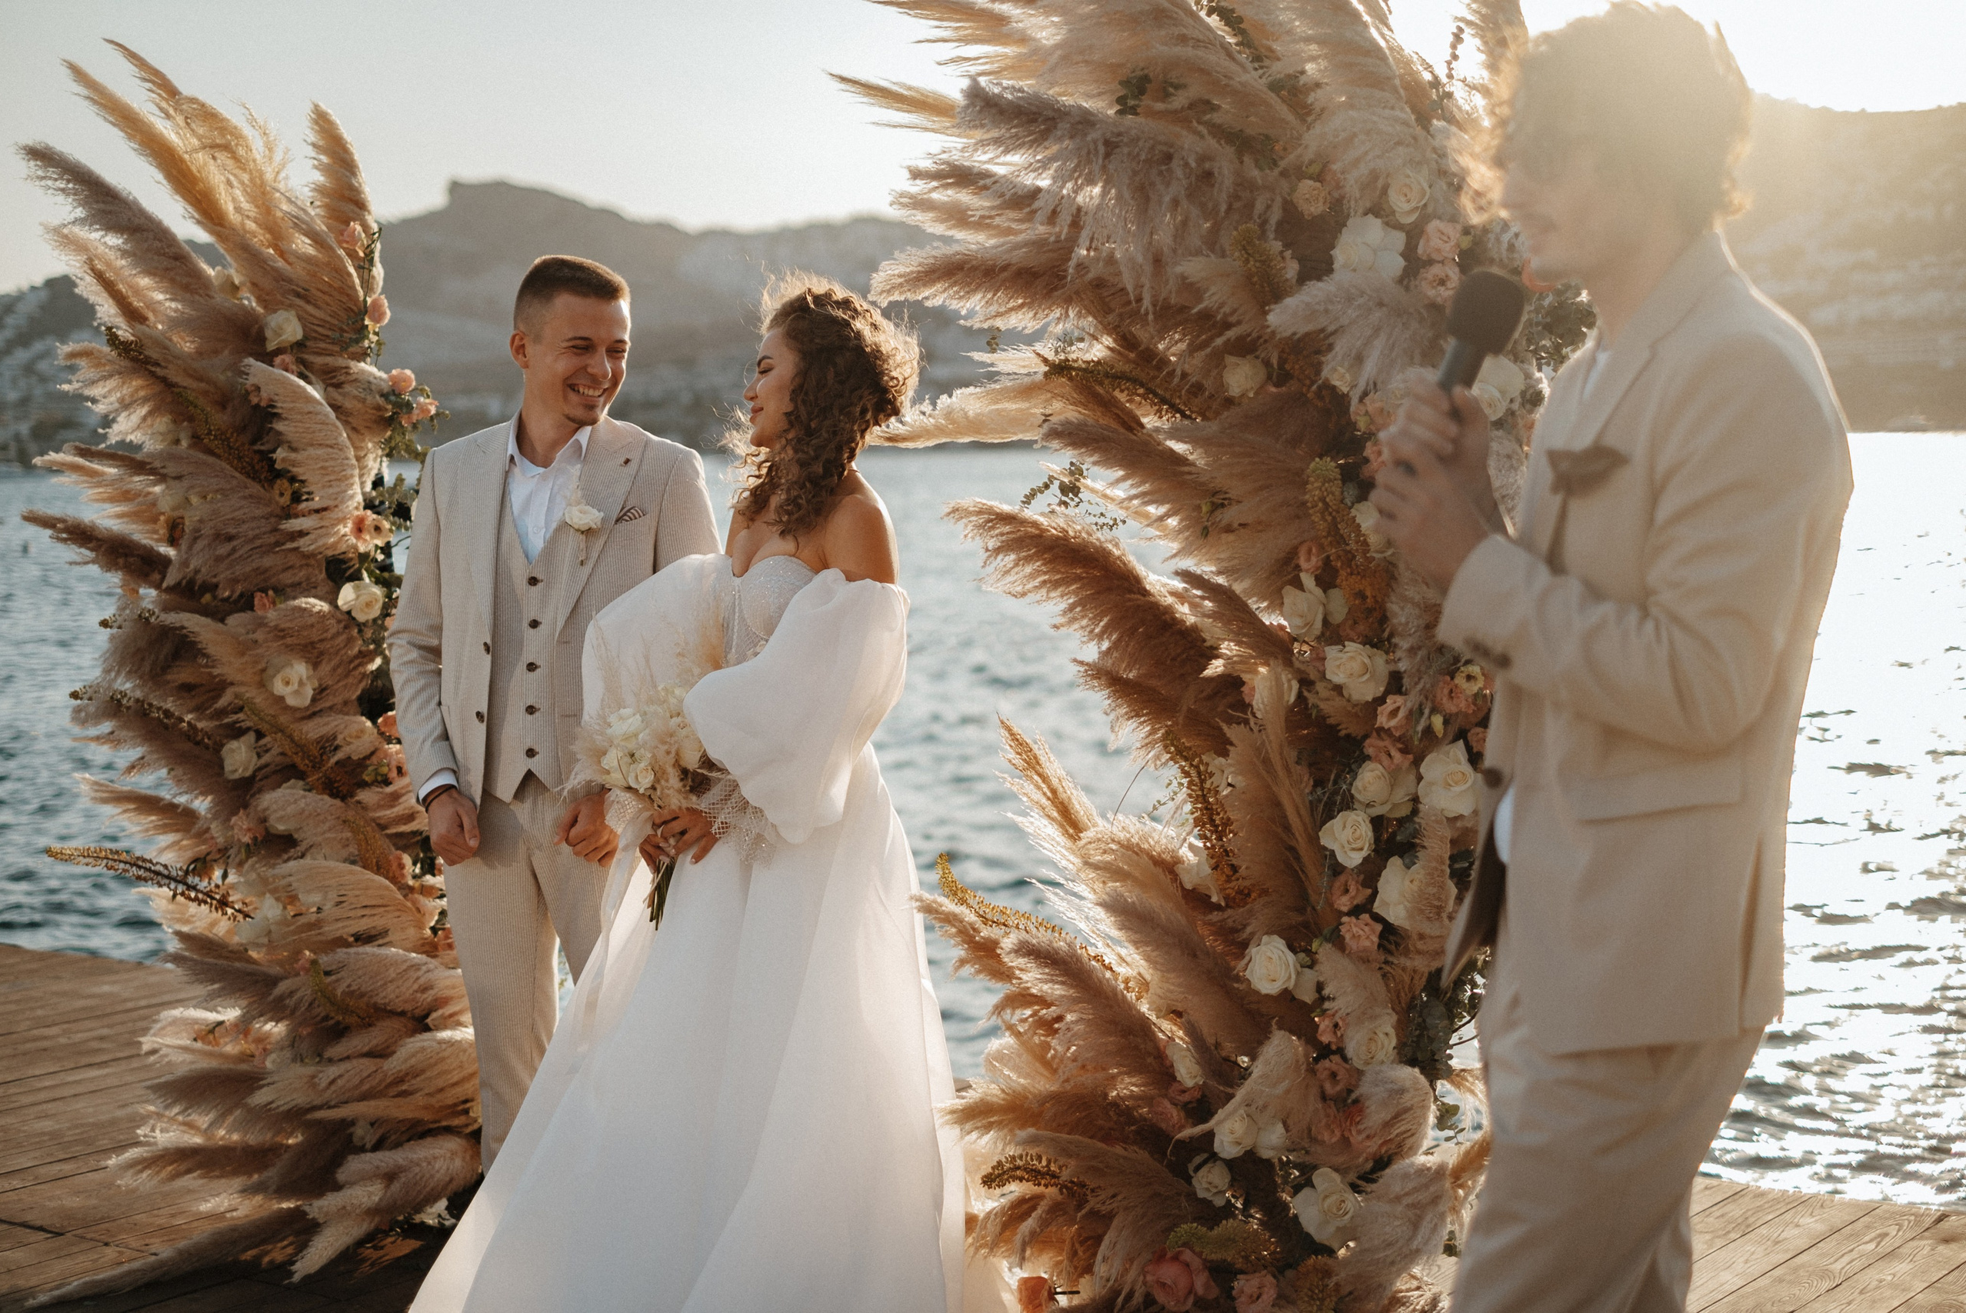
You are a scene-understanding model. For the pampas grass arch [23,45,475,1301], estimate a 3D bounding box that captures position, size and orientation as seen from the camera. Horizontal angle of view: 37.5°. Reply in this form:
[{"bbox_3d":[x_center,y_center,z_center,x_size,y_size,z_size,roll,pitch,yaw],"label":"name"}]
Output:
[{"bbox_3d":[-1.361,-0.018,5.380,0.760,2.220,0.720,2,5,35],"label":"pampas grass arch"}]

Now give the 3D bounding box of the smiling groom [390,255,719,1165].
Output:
[{"bbox_3d":[-0.685,0.244,4.650,0.550,1.800,0.350,1,5,22],"label":"smiling groom"}]

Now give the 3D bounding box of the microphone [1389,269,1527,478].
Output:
[{"bbox_3d":[0.436,-0.246,2.750,0.058,0.250,0.058,24,-6,0],"label":"microphone"}]

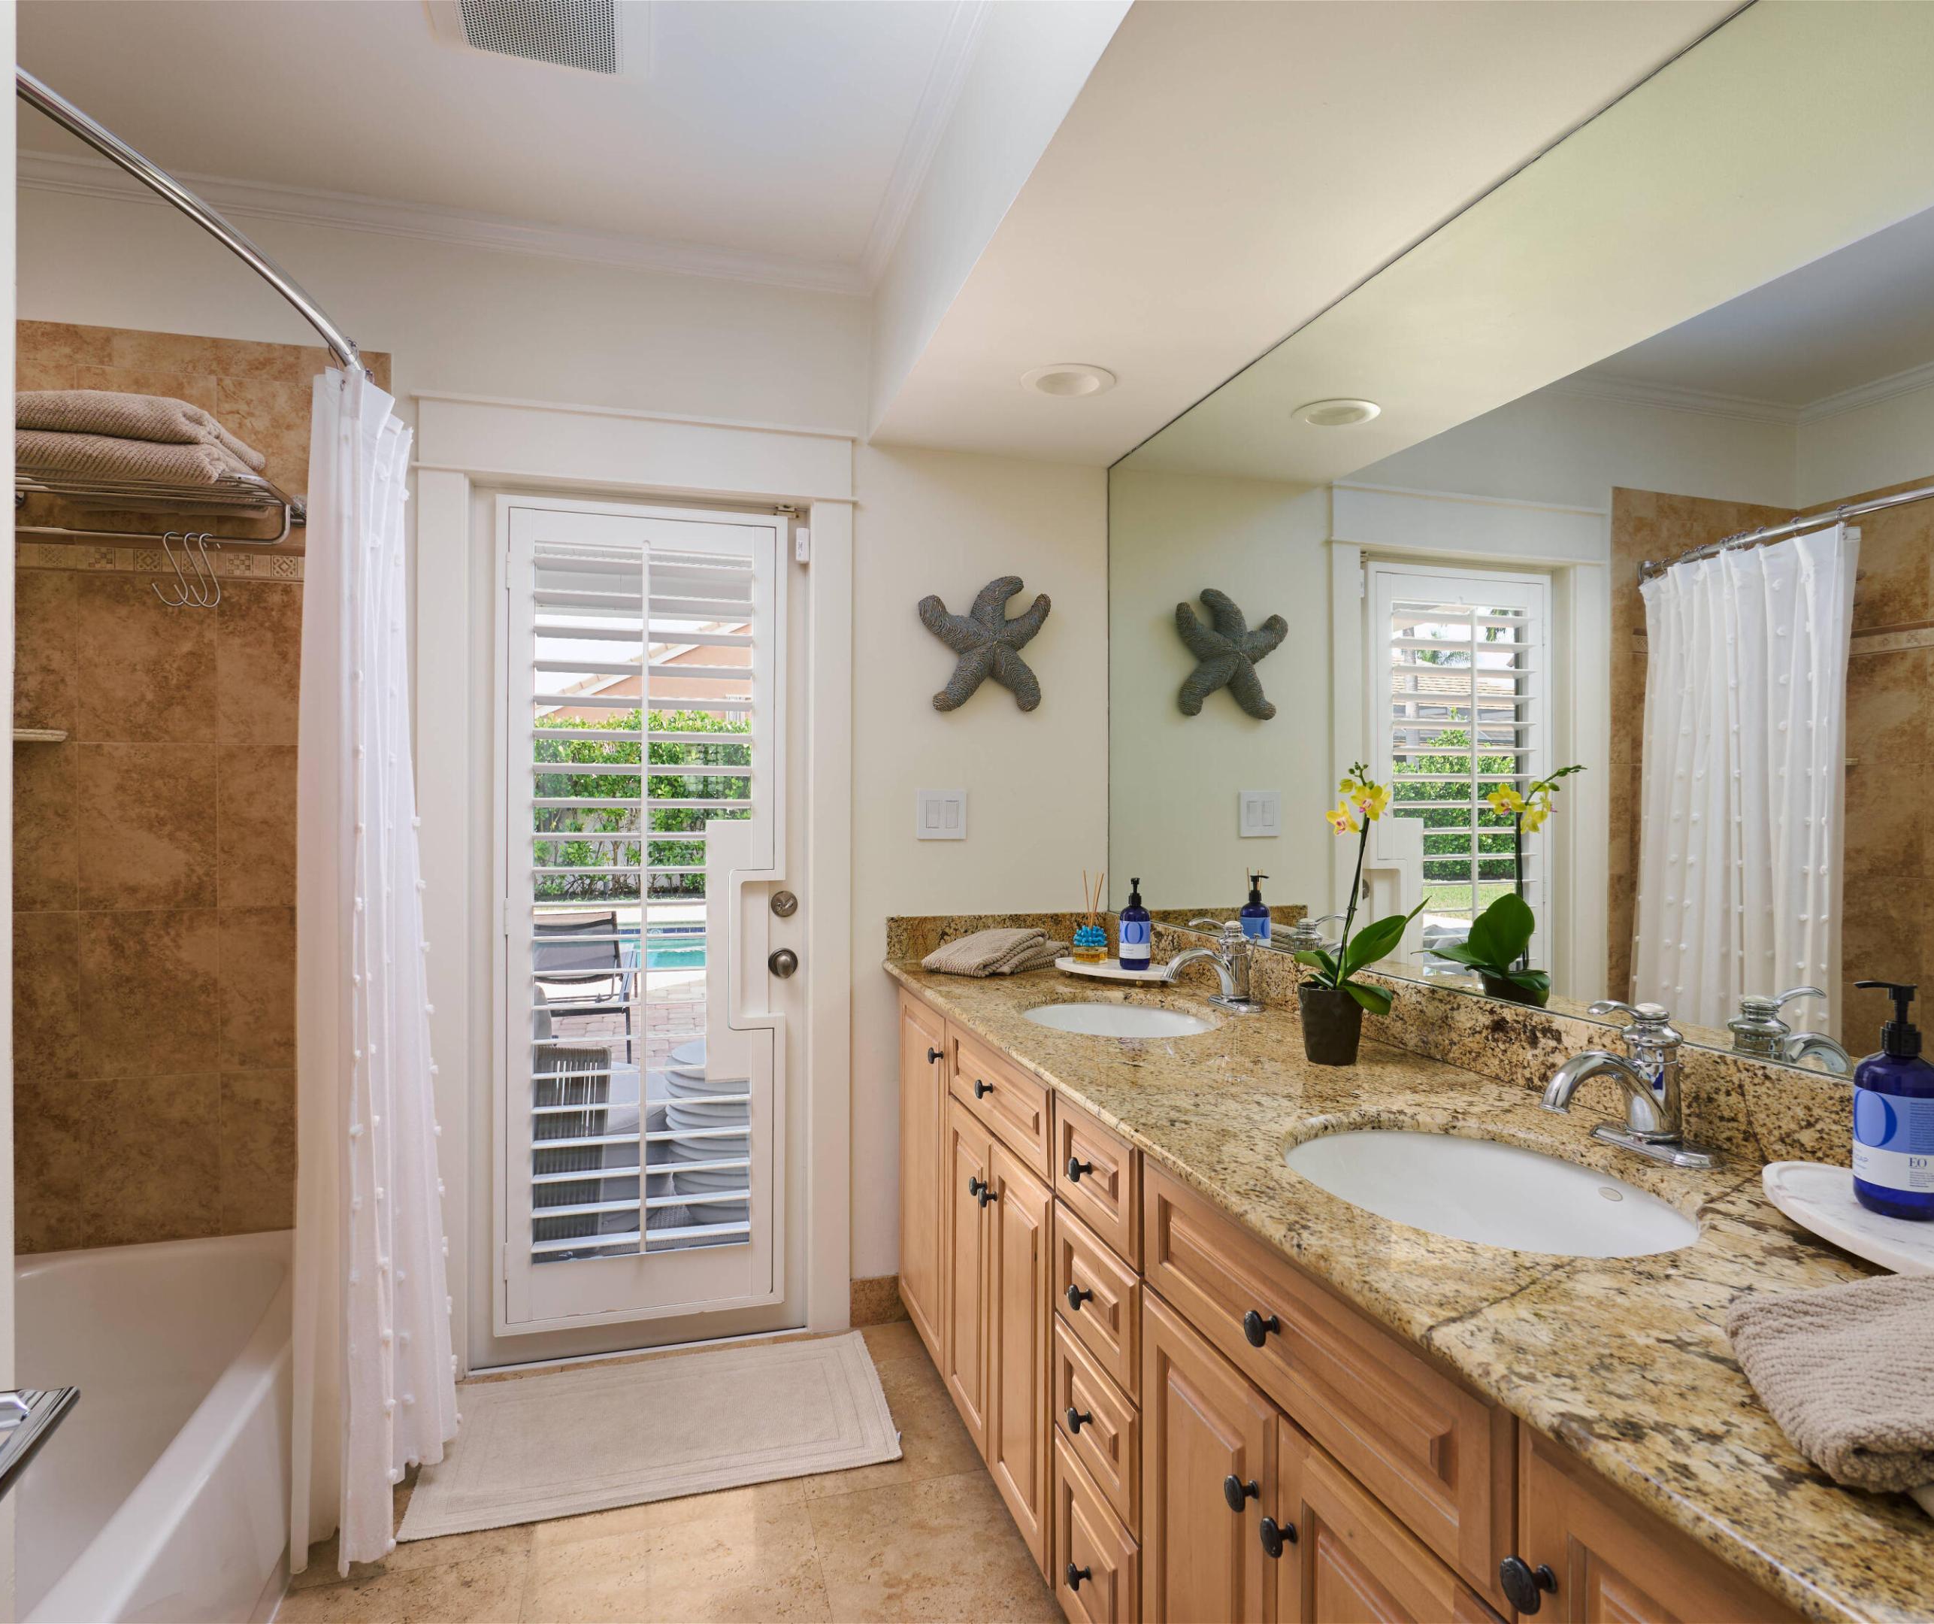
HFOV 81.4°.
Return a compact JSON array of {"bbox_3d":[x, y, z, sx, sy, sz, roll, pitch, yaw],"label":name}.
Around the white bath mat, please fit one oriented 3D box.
[{"bbox_3d":[-0.603,1.216,2.262,0.868,0.012,0.530,0,0,-16],"label":"white bath mat"}]

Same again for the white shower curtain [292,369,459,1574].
[{"bbox_3d":[-1.049,0.231,2.023,0.240,1.860,0.660,0,0,-16],"label":"white shower curtain"}]

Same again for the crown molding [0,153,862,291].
[{"bbox_3d":[-1.088,-1.270,2.452,1.790,0.054,0.050,0,0,-16],"label":"crown molding"}]

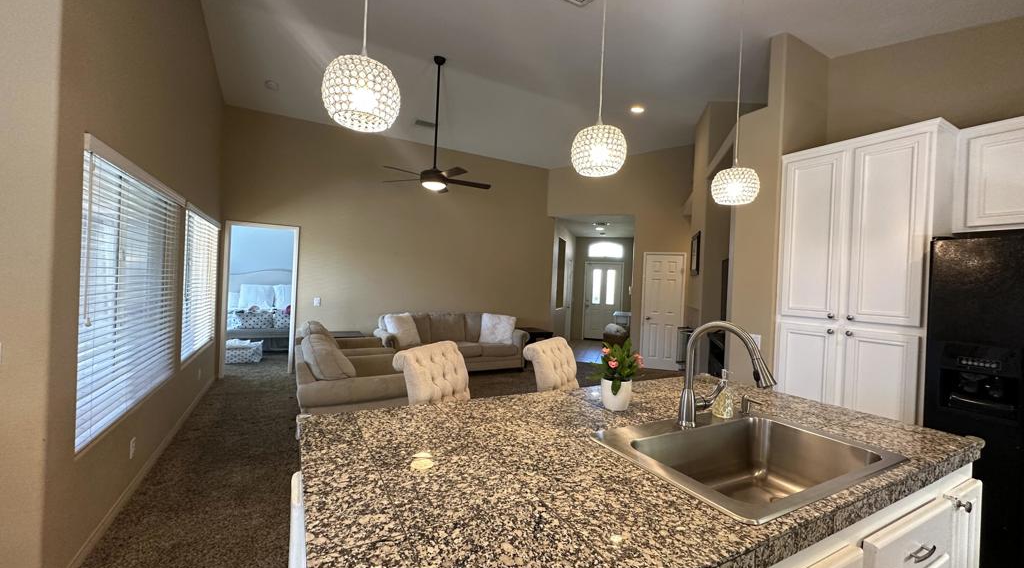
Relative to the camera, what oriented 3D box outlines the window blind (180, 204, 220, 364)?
[{"bbox_3d":[-3.446,0.002,4.625,0.060,1.460,1.870,2,0,-28],"label":"window blind"}]

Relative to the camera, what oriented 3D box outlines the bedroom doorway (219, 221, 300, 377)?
[{"bbox_3d":[-3.515,0.225,5.806,0.880,2.120,0.140,2,0,-28],"label":"bedroom doorway"}]

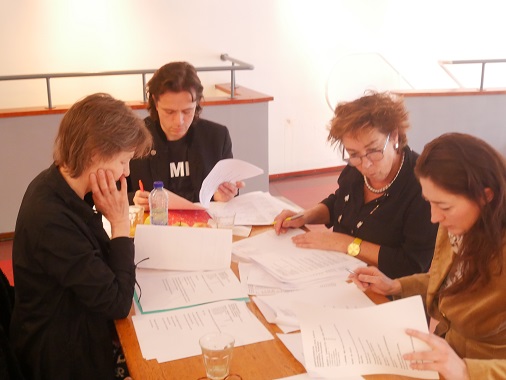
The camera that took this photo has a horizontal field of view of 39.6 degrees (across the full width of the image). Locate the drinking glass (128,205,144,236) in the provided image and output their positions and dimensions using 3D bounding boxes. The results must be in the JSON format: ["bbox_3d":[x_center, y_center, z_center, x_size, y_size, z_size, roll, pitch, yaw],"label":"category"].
[{"bbox_3d":[-0.414,0.107,2.452,0.080,0.093,0.080,-1,19,0],"label":"drinking glass"}]

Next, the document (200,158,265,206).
[{"bbox_3d":[-0.082,-0.029,2.681,0.230,0.175,0.130,4,19,13],"label":"document"}]

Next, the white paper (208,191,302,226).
[{"bbox_3d":[0.007,0.061,2.685,0.290,0.020,0.265,-13,22,-33],"label":"white paper"}]

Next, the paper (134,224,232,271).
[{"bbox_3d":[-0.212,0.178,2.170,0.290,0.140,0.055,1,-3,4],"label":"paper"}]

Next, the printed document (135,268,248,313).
[{"bbox_3d":[-0.179,0.286,2.024,0.297,0.018,0.210,-6,19,-14],"label":"printed document"}]

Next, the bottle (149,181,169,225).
[{"bbox_3d":[-0.323,0.067,2.413,0.064,0.190,0.064,-1,19,0],"label":"bottle"}]

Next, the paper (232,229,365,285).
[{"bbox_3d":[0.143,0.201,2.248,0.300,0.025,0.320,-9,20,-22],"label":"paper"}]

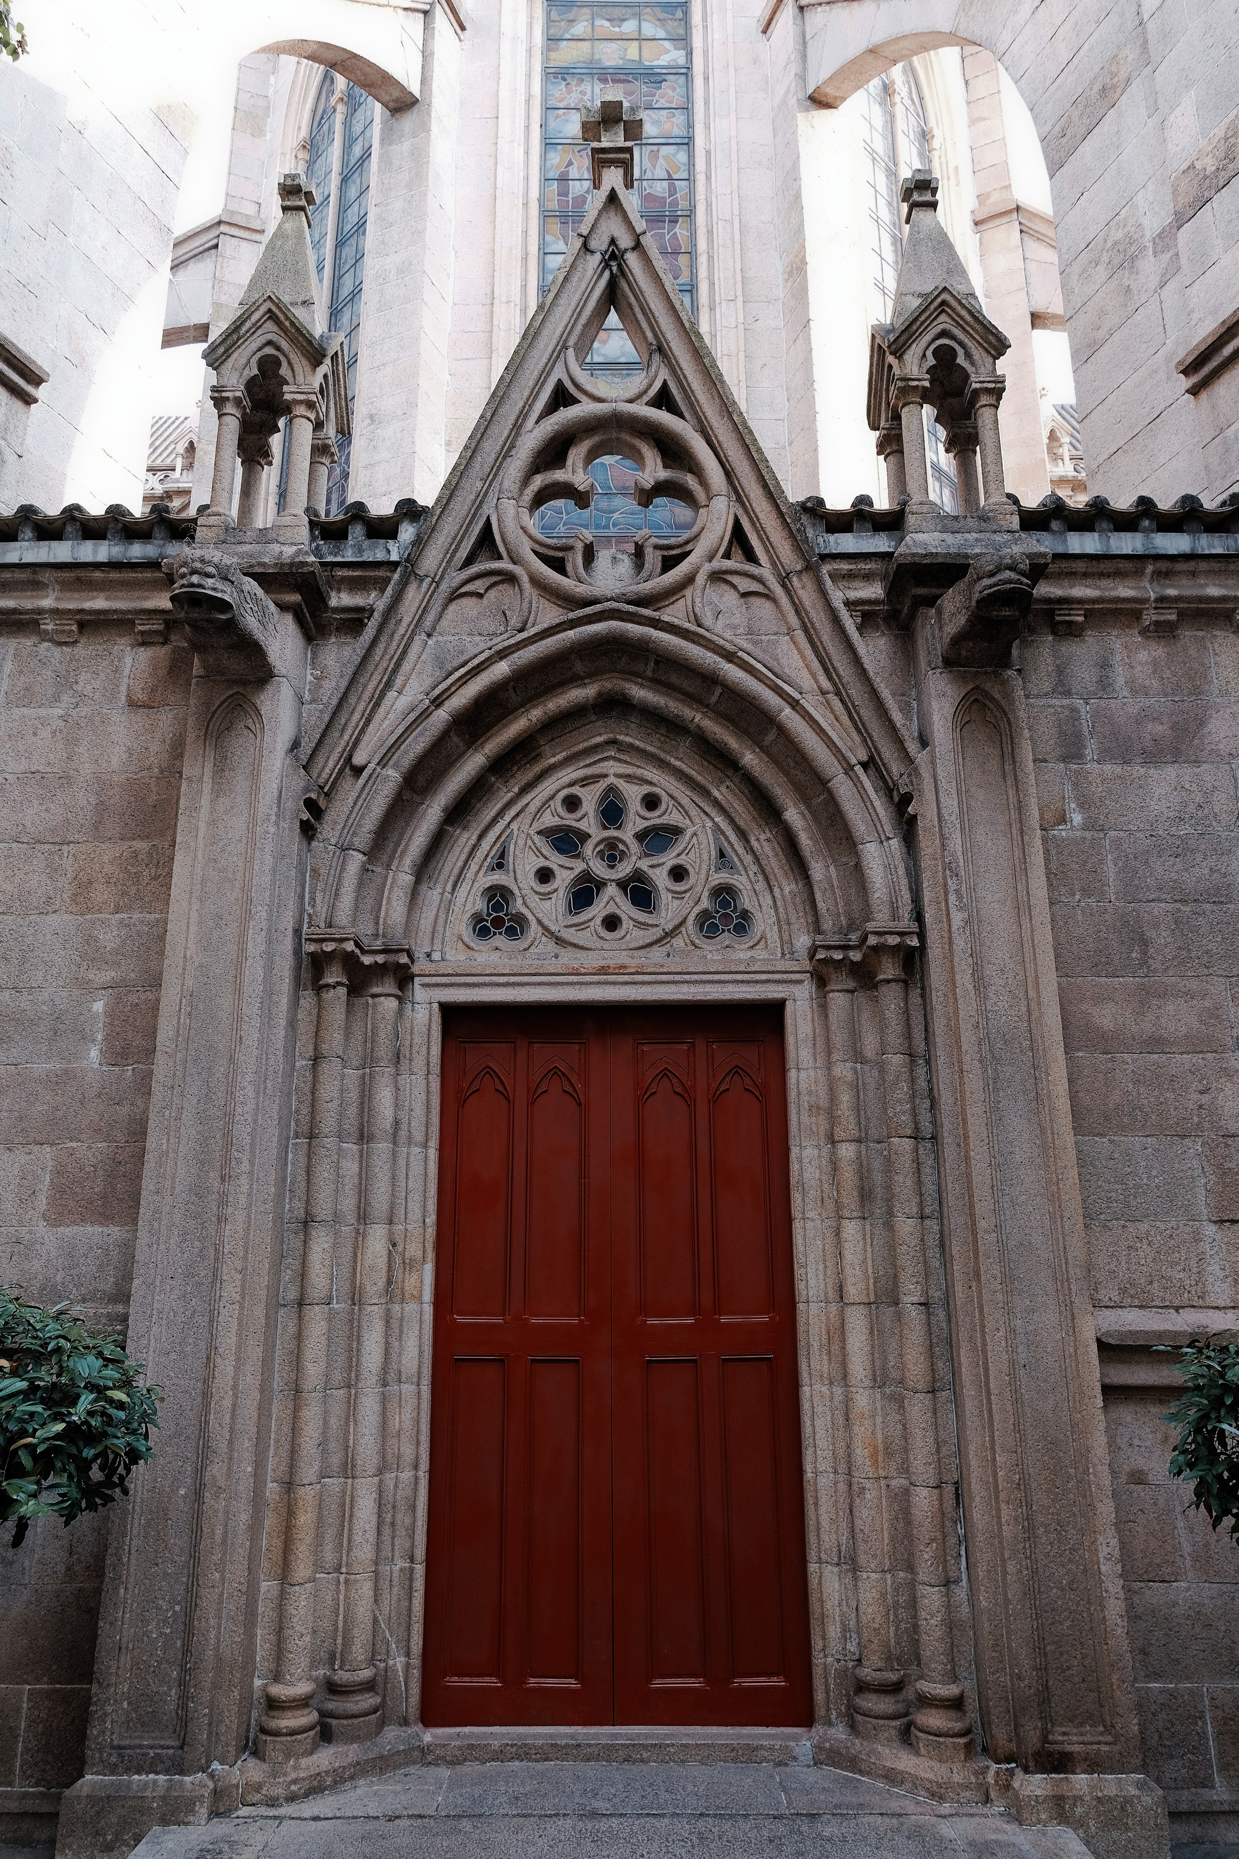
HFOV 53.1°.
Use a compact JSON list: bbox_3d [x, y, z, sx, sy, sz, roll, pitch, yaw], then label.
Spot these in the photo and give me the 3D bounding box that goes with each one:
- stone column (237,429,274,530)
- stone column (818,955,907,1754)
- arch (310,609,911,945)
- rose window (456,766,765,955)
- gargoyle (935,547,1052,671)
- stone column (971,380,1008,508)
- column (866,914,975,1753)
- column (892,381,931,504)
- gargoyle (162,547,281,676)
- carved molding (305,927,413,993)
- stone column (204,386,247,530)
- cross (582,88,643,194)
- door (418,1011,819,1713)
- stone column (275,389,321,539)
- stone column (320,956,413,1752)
[{"bbox_3d":[-1.726,-1.926,5.769,0.140,0.738,0.140,0,-16,0],"label":"stone column"},{"bbox_3d":[0.938,1.503,4.896,0.200,2.940,0.200,0,-16,1],"label":"stone column"},{"bbox_3d":[-0.038,-0.639,5.330,2.402,1.435,0.395,0,-16,0],"label":"arch"},{"bbox_3d":[-0.039,-0.307,5.381,1.335,0.870,0.130,0,-16,1],"label":"rose window"},{"bbox_3d":[1.514,-1.303,4.987,0.290,0.380,0.530,0,-16,1],"label":"gargoyle"},{"bbox_3d":[1.690,-2.182,5.636,0.150,0.660,0.155,0,-16,1],"label":"stone column"},{"bbox_3d":[1.131,1.458,4.740,0.200,2.940,0.200,0,-16,1],"label":"column"},{"bbox_3d":[1.348,-2.180,5.639,0.150,0.660,0.155,0,-16,1],"label":"column"},{"bbox_3d":[-1.590,-1.277,4.947,0.312,0.343,0.468,0,-16,0],"label":"gargoyle"},{"bbox_3d":[-1.063,0.150,5.101,0.374,0.208,0.374,0,-16,0],"label":"carved molding"},{"bbox_3d":[-1.719,-2.020,5.444,0.140,0.738,0.140,0,-16,0],"label":"stone column"},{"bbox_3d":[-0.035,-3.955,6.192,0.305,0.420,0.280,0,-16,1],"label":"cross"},{"bbox_3d":[-0.019,1.645,4.961,1.460,2.700,0.150,0,-16,1],"label":"door"},{"bbox_3d":[-1.406,-2.022,5.445,0.140,0.738,0.140,0,-16,0],"label":"stone column"},{"bbox_3d":[-0.962,1.497,4.818,0.208,2.839,0.208,0,-16,0],"label":"stone column"}]

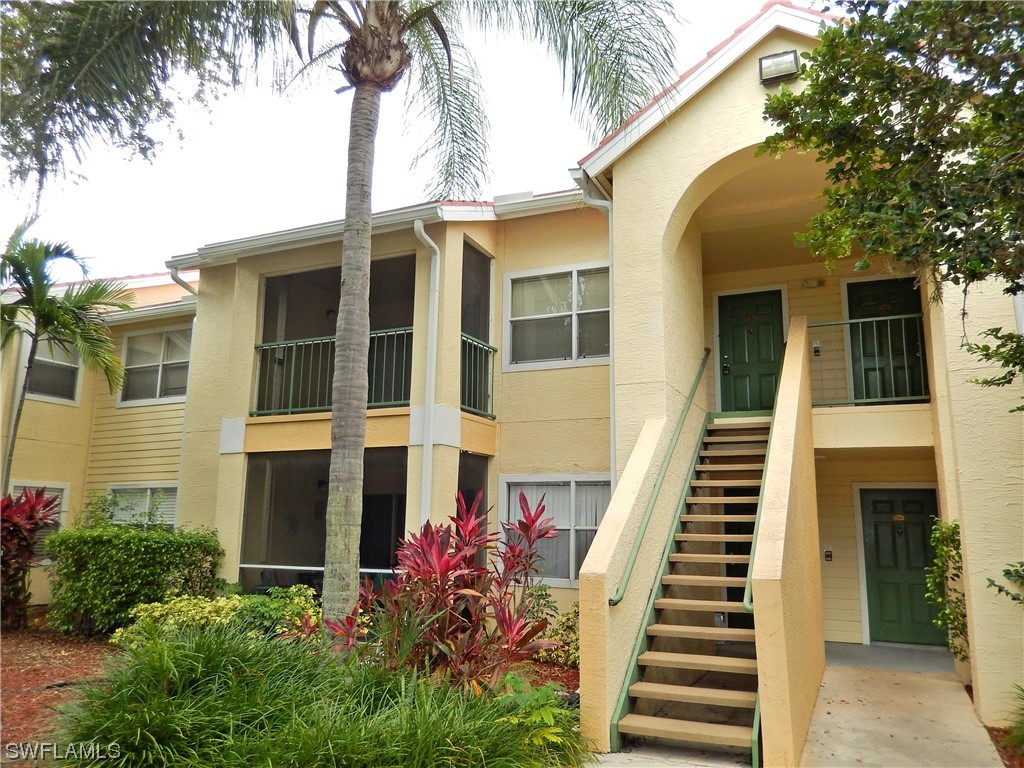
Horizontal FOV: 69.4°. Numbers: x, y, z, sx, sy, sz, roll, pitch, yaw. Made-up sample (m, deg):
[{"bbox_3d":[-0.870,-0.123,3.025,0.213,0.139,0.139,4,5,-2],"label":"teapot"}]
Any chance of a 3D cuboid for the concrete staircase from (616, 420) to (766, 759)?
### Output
[{"bbox_3d":[2.020,1.439,7.099,0.990,2.970,4.170,-4,-11,25],"label":"concrete staircase"}]

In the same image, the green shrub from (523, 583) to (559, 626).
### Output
[{"bbox_3d":[0.385,2.953,9.606,0.520,0.700,0.500,-4,-11,25],"label":"green shrub"}]

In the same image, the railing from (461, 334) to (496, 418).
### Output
[{"bbox_3d":[-0.454,-0.077,10.479,0.060,1.090,1.120,-4,-11,25],"label":"railing"}]

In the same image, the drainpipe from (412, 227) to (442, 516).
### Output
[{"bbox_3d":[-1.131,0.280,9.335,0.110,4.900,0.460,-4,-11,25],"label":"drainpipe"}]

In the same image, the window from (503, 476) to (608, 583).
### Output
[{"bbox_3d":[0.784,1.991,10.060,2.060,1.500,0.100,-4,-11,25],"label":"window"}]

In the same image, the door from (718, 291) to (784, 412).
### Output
[{"bbox_3d":[3.671,-0.398,11.268,0.930,2.030,0.060,-4,-11,25],"label":"door"}]

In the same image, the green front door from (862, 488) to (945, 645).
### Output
[{"bbox_3d":[5.292,2.455,9.989,0.930,2.030,0.060,-4,-11,25],"label":"green front door"}]

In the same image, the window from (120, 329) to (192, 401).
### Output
[{"bbox_3d":[-6.820,-0.342,14.212,2.130,1.490,0.100,-4,-11,25],"label":"window"}]

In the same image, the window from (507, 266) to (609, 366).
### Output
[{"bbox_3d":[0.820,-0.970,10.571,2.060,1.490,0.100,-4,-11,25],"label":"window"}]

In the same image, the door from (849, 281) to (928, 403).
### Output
[{"bbox_3d":[5.337,-0.511,10.497,0.930,2.030,0.060,-4,-11,25],"label":"door"}]

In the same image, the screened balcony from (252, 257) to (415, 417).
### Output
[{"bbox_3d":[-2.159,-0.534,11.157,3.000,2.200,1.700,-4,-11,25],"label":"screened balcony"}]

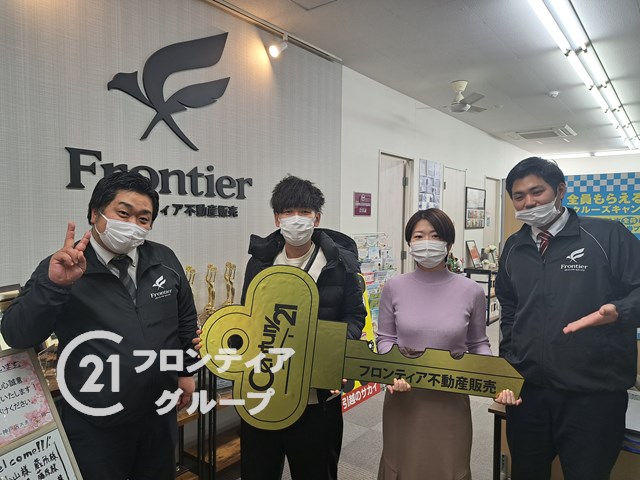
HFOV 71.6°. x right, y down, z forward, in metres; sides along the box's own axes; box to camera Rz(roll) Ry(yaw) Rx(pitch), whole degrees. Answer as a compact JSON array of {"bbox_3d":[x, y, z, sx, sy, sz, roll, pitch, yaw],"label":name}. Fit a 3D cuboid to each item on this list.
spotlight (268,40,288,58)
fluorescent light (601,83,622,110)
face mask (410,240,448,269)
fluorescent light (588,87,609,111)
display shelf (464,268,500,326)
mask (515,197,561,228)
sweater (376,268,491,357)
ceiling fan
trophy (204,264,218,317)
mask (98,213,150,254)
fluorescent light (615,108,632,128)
[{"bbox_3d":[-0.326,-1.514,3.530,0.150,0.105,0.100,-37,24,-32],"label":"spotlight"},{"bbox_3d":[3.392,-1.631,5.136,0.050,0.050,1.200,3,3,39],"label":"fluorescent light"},{"bbox_3d":[0.410,0.054,1.660,0.142,0.105,0.085,2,3,19],"label":"face mask"},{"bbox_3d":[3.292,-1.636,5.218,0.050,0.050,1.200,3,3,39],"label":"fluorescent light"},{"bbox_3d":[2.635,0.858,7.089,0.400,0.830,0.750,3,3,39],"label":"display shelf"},{"bbox_3d":[0.729,-0.092,1.490,0.142,0.088,0.082,-16,-3,37],"label":"mask"},{"bbox_3d":[0.435,0.297,1.700,0.440,0.390,0.270,1,3,15],"label":"sweater"},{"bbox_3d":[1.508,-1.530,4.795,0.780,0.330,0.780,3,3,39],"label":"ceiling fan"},{"bbox_3d":[-0.698,0.341,2.852,0.092,0.370,0.092,3,3,39],"label":"trophy"},{"bbox_3d":[-0.591,-0.015,1.330,0.145,0.105,0.085,17,-4,-41],"label":"mask"},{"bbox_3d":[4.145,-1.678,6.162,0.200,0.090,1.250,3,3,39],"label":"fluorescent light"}]

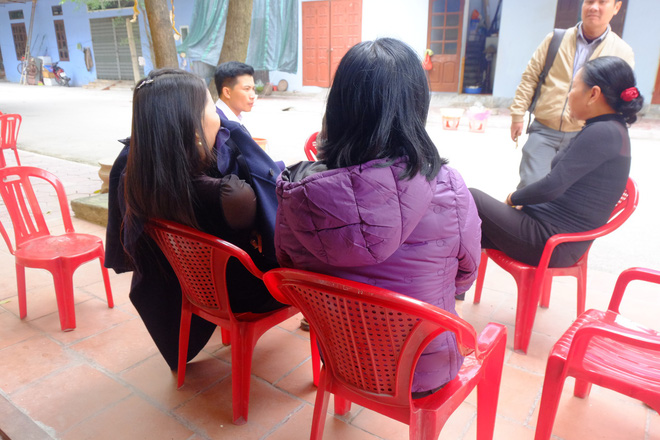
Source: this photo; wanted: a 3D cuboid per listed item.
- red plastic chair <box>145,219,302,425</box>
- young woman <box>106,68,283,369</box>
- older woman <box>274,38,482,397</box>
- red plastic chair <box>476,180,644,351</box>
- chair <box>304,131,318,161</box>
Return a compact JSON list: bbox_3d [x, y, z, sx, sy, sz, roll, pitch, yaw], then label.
[{"bbox_3d":[-0.343,0.280,1.629,0.530,0.668,0.424,12,20,35],"label":"red plastic chair"},{"bbox_3d":[-0.311,0.047,1.671,0.551,1.092,0.753,13,21,38],"label":"young woman"},{"bbox_3d":[0.218,0.125,1.319,0.530,1.145,0.721,7,18,23],"label":"older woman"},{"bbox_3d":[0.964,0.142,2.086,0.461,0.689,0.530,-1,16,-4],"label":"red plastic chair"},{"bbox_3d":[0.078,-0.315,3.657,0.530,0.678,0.456,-12,20,-36],"label":"chair"}]

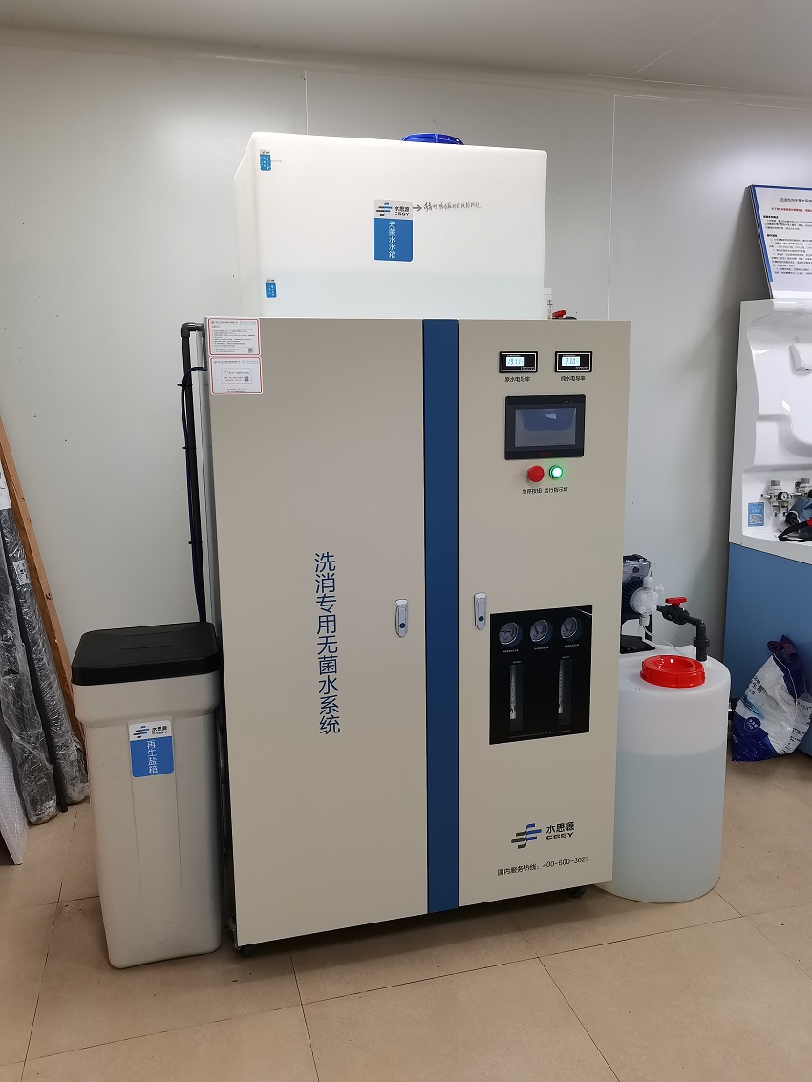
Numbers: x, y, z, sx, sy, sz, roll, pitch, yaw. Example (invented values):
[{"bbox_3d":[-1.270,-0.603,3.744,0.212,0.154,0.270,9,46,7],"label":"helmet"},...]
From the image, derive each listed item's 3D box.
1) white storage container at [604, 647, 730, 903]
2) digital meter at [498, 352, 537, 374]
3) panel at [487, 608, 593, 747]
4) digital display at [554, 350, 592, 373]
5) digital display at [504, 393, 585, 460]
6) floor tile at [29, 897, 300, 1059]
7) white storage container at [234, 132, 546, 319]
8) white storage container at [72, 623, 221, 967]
[{"bbox_3d":[0.716,0.645,2.512,0.445,0.660,0.445,-3,11,-15],"label":"white storage container"},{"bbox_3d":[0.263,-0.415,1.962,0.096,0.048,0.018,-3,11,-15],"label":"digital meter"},{"bbox_3d":[0.340,0.337,2.116,0.273,0.337,0.020,-3,11,-15],"label":"panel"},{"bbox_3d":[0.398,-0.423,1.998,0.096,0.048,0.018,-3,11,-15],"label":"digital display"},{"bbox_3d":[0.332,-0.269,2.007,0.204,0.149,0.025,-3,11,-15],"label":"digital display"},{"bbox_3d":[-0.612,1.060,2.182,0.600,0.010,0.600,-3,11,-15],"label":"floor tile"},{"bbox_3d":[-0.052,-0.777,2.188,0.705,0.450,0.415,-3,11,-15],"label":"white storage container"},{"bbox_3d":[-0.647,0.644,2.196,0.342,0.804,0.332,-3,11,-15],"label":"white storage container"}]

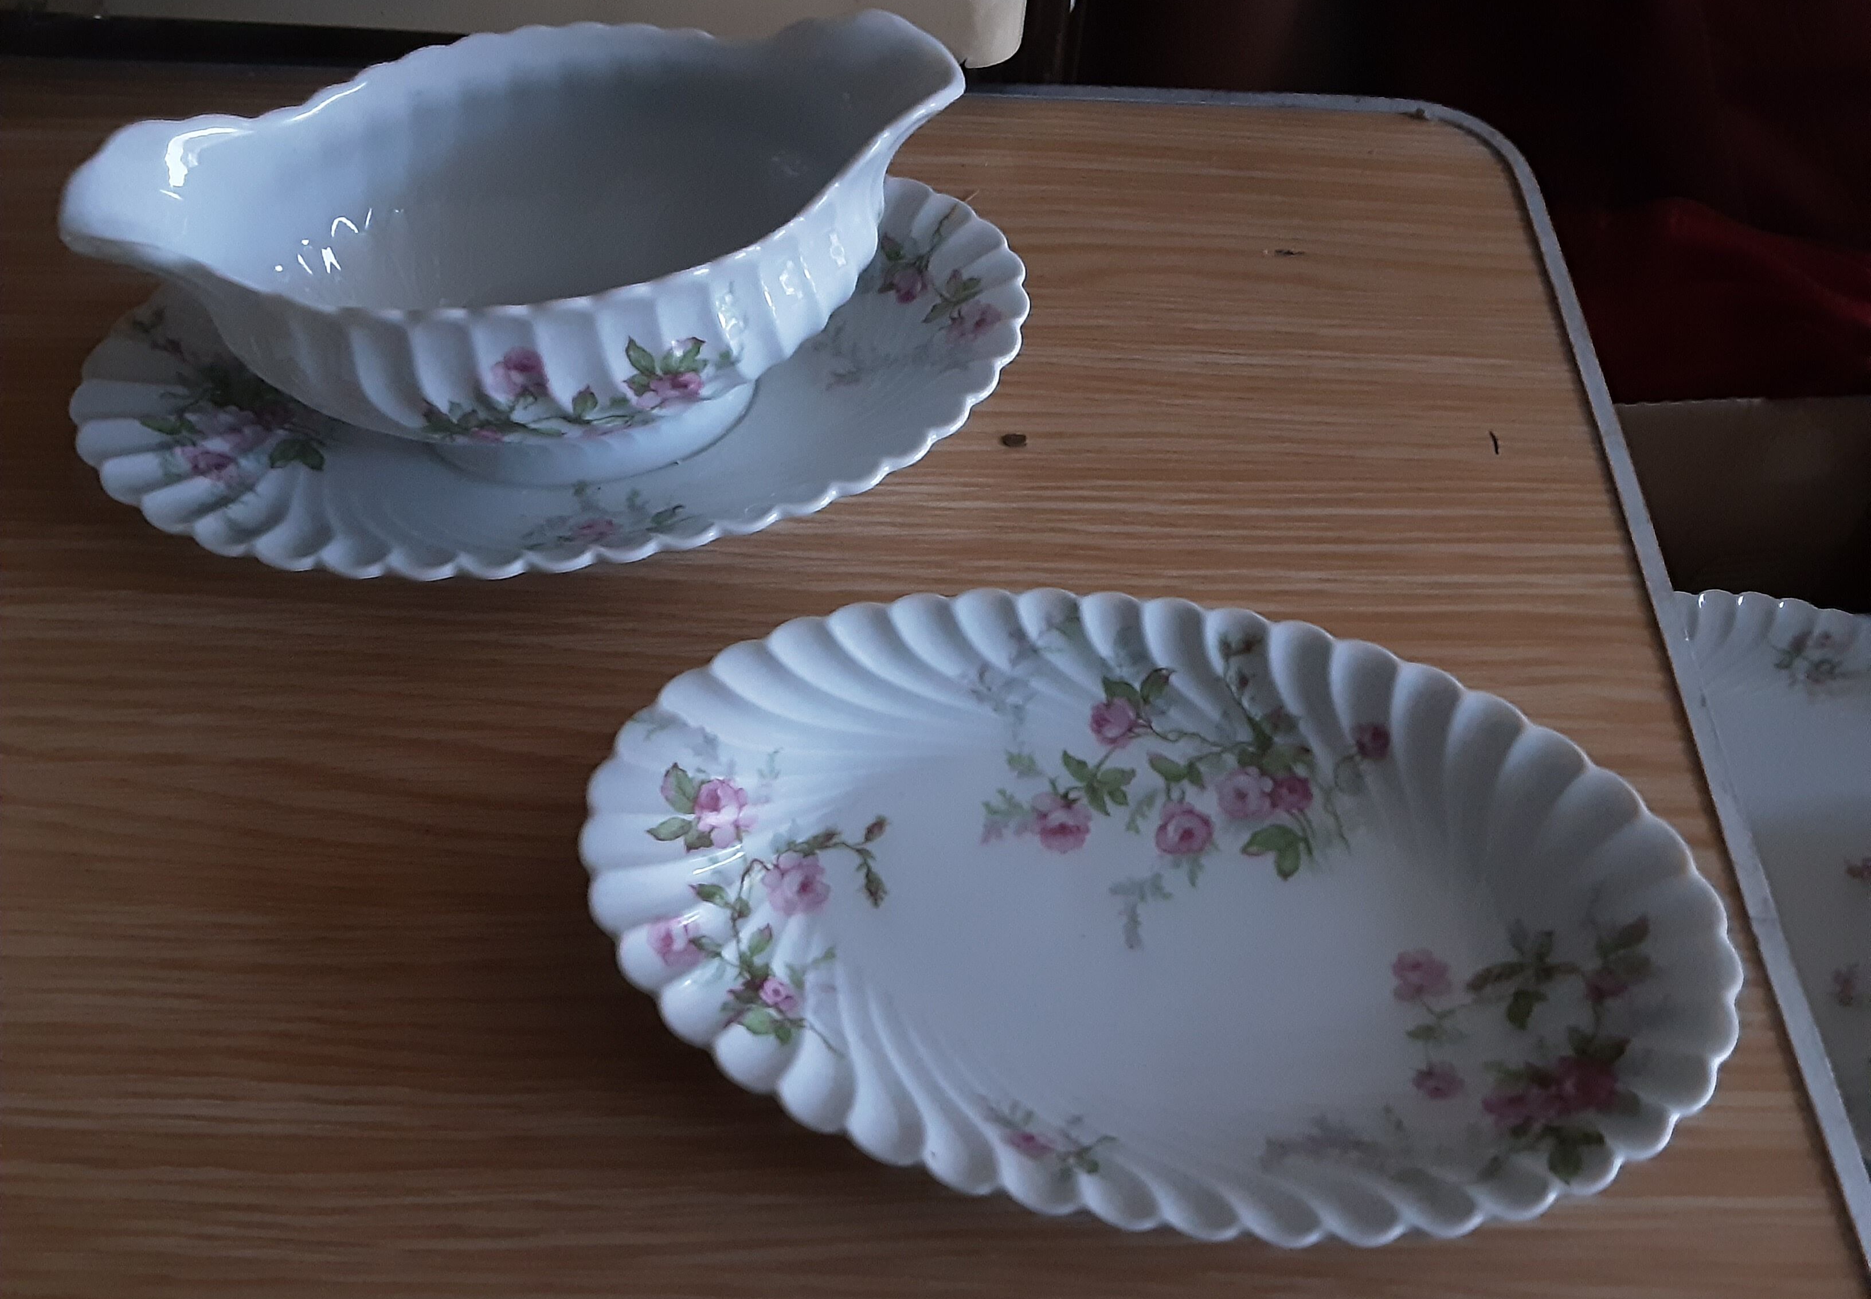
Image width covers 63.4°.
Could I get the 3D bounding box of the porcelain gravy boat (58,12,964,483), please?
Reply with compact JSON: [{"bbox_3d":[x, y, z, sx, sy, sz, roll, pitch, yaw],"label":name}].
[{"bbox_3d":[-0.089,-0.092,0.355,0.187,0.085,0.106,-12,56,-10],"label":"porcelain gravy boat"}]

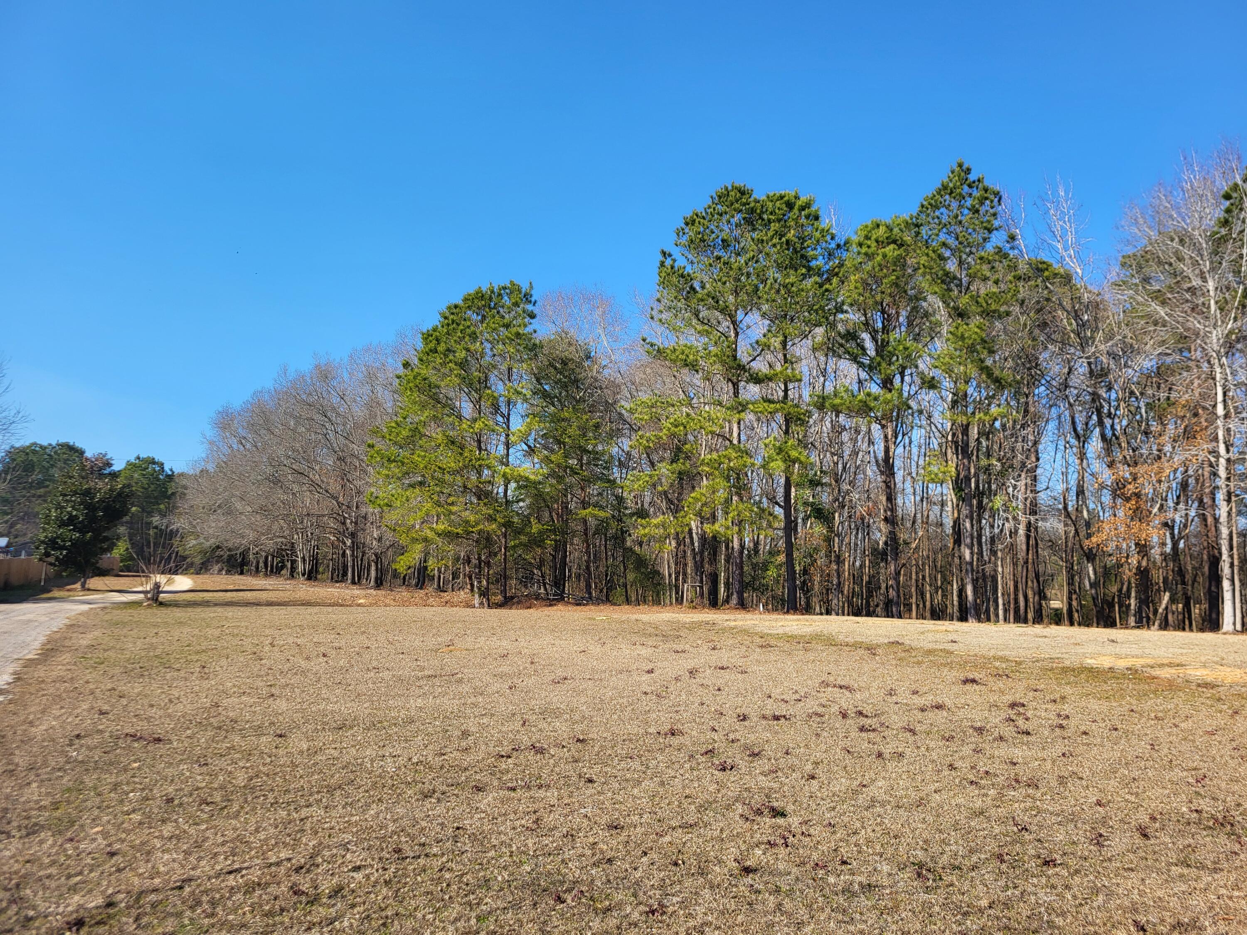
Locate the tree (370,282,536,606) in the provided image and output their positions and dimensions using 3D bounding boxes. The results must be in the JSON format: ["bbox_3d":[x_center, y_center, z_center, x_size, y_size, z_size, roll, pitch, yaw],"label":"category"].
[{"bbox_3d":[-6.469,-0.981,35.540,6.250,12.380,5.930,0,-5,0],"label":"tree"}]

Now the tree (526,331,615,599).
[{"bbox_3d":[-2.239,-0.173,39.492,4.160,11.300,4.160,0,-5,0],"label":"tree"}]

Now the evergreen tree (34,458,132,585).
[{"bbox_3d":[-29.651,2.940,51.316,5.340,7.250,5.180,0,-5,0],"label":"evergreen tree"}]

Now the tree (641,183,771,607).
[{"bbox_3d":[3.184,-2.989,36.222,5.050,16.560,5.050,0,-5,0],"label":"tree"}]

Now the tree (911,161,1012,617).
[{"bbox_3d":[11.688,-2.784,32.198,3.790,16.020,3.970,0,-5,0],"label":"tree"}]

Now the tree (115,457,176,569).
[{"bbox_3d":[-51.191,4.882,100.542,6.480,12.440,6.480,0,-5,0],"label":"tree"}]

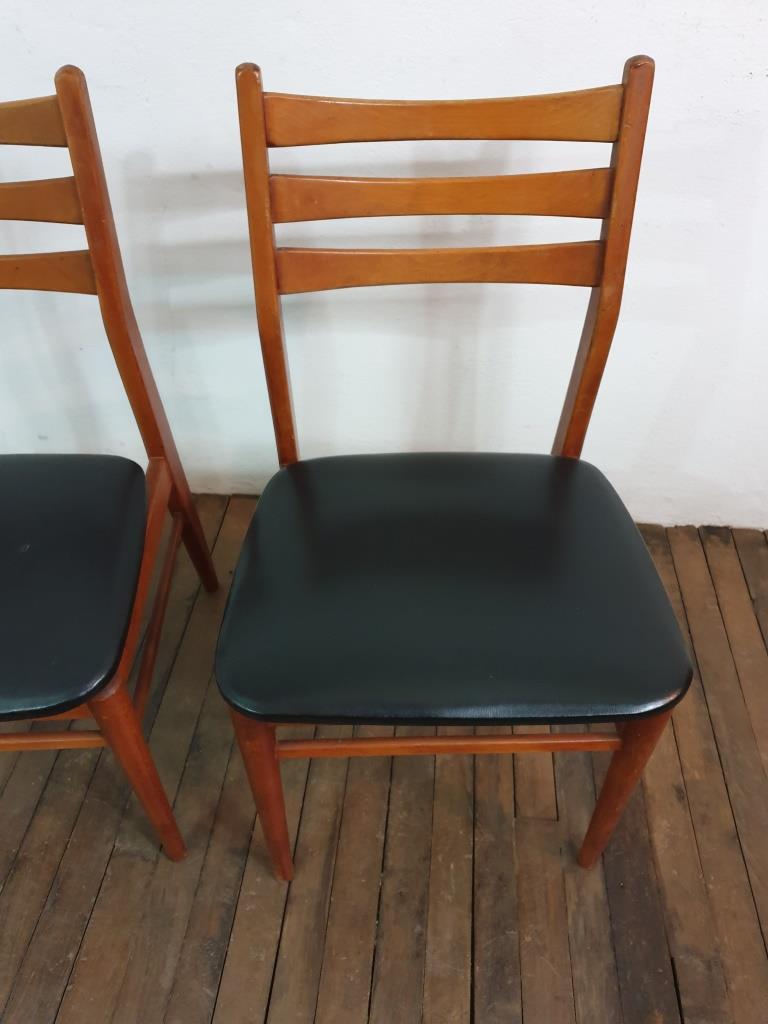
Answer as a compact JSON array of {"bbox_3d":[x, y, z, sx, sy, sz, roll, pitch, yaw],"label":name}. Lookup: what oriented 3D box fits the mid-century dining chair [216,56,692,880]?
[{"bbox_3d":[0.065,0.015,0.884,0.458,0.835,0.503,-1,45,1],"label":"mid-century dining chair"}]

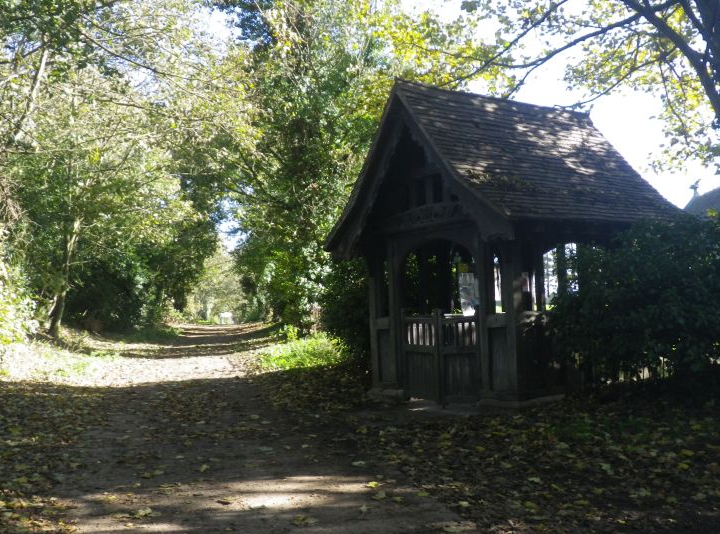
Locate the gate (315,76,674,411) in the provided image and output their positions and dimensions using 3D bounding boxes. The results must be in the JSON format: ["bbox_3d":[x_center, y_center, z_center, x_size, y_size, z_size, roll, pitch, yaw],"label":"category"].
[{"bbox_3d":[2.358,-0.395,10.999,4.276,4.547,4.050,0,-4,-34],"label":"gate"}]

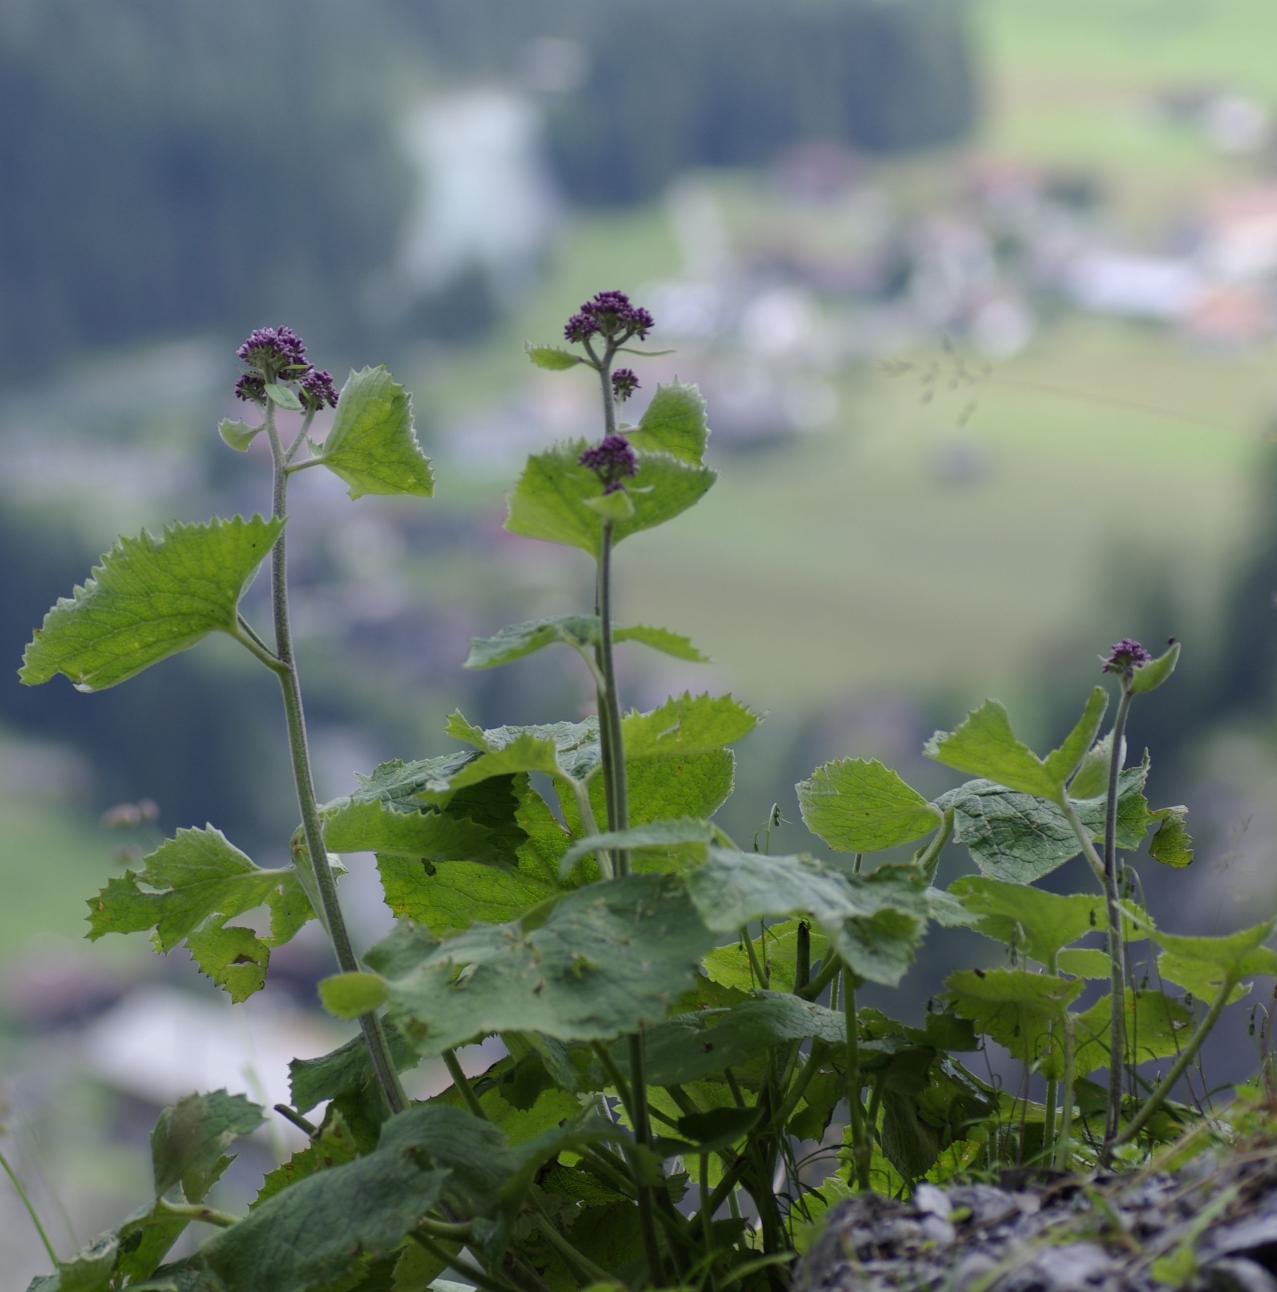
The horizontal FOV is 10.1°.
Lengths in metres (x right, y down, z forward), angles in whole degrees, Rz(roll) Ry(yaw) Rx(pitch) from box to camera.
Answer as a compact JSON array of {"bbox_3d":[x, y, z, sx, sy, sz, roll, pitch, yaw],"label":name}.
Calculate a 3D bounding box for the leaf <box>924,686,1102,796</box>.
[{"bbox_3d":[0.141,0.037,2.710,0.070,0.030,0.050,-27,-41,24],"label":"leaf"}]

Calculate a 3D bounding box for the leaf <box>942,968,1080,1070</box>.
[{"bbox_3d":[0.115,0.115,2.240,0.040,0.031,0.032,5,9,37],"label":"leaf"}]

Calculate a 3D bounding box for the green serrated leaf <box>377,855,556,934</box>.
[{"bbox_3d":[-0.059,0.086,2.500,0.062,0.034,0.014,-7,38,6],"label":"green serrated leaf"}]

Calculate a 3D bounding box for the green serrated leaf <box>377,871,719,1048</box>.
[{"bbox_3d":[-0.034,0.112,2.560,0.120,0.030,0.080,0,38,0],"label":"green serrated leaf"}]

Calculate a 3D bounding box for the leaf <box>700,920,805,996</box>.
[{"bbox_3d":[0.041,0.108,2.520,0.037,0.030,0.012,-7,29,11],"label":"leaf"}]

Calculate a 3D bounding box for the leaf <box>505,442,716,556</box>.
[{"bbox_3d":[-0.010,-0.050,2.500,0.071,0.040,0.018,0,30,0],"label":"leaf"}]

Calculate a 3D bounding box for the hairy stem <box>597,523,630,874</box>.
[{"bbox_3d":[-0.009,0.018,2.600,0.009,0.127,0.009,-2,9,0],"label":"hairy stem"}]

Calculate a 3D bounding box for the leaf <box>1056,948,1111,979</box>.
[{"bbox_3d":[0.164,0.116,2.650,0.021,0.011,0.016,0,10,0],"label":"leaf"}]

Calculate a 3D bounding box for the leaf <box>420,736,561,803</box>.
[{"bbox_3d":[-0.055,0.046,2.710,0.055,0.016,0.035,6,-39,-18],"label":"leaf"}]

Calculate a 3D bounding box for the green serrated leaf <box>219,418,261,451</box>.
[{"bbox_3d":[-0.143,-0.076,2.600,0.015,0.012,0.010,0,7,0],"label":"green serrated leaf"}]

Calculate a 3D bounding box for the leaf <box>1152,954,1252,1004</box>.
[{"bbox_3d":[0.201,0.119,2.580,0.035,0.018,0.027,0,7,0],"label":"leaf"}]

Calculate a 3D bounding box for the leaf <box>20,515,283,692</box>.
[{"bbox_3d":[-0.148,-0.013,2.200,0.078,0.052,0.042,-1,7,-12],"label":"leaf"}]

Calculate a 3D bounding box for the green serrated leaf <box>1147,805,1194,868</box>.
[{"bbox_3d":[0.195,0.070,2.650,0.017,0.023,0.014,-1,7,-11],"label":"green serrated leaf"}]

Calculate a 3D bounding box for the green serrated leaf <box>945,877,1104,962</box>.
[{"bbox_3d":[0.144,0.099,2.630,0.062,0.028,0.045,0,10,0],"label":"green serrated leaf"}]

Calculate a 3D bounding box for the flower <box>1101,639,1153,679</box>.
[{"bbox_3d":[0.185,0.005,2.750,0.019,0.015,0.019,0,10,0],"label":"flower"}]

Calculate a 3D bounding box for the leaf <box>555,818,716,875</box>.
[{"bbox_3d":[0.000,0.070,2.550,0.055,0.019,0.040,0,10,0],"label":"leaf"}]

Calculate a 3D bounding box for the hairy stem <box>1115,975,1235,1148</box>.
[{"bbox_3d":[0.201,0.156,2.720,0.005,0.080,0.005,35,12,0],"label":"hairy stem"}]

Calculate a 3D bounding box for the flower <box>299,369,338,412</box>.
[{"bbox_3d":[-0.115,-0.092,2.600,0.014,0.015,0.014,18,6,0],"label":"flower"}]

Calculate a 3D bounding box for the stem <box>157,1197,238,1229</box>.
[{"bbox_3d":[-0.163,0.210,2.680,0.035,0.007,0.006,18,0,6],"label":"stem"}]

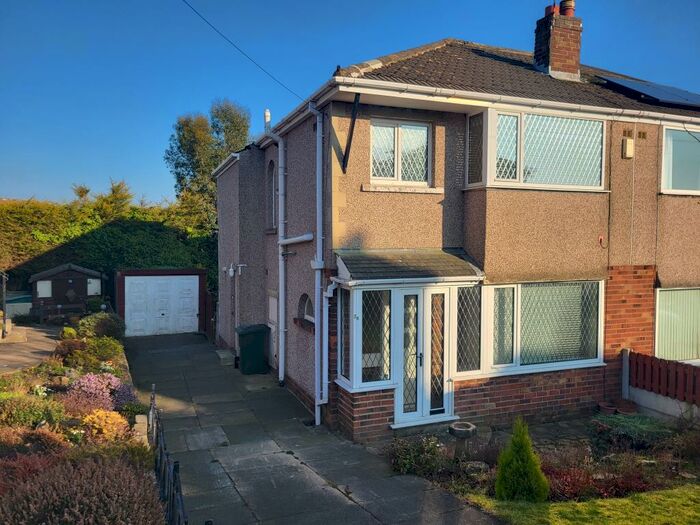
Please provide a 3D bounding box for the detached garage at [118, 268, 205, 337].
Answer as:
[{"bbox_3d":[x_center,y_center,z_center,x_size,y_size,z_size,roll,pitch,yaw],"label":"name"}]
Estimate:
[{"bbox_3d":[-7.047,1.202,19.586,2.773,2.175,5.000,-1,3,-21],"label":"detached garage"}]

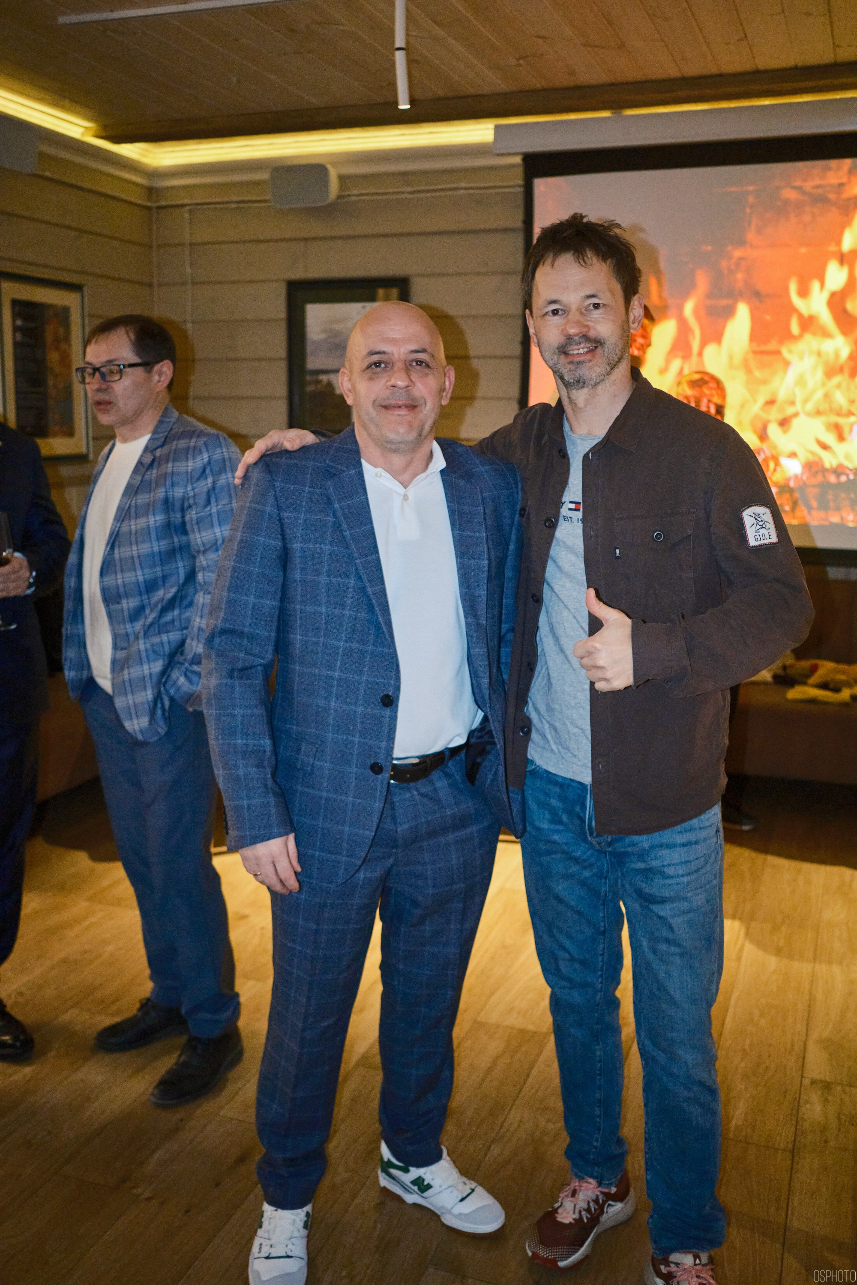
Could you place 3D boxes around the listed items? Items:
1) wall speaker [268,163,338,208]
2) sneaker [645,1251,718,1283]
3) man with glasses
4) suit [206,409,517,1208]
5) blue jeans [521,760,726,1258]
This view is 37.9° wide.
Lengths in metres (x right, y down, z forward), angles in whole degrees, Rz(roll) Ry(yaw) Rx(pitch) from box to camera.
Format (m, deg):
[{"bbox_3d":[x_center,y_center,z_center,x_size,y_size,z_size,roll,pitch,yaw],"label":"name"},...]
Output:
[{"bbox_3d":[-0.541,-1.993,5.450,0.280,0.175,0.150,4,11,20],"label":"wall speaker"},{"bbox_3d":[0.455,1.095,2.110,0.110,0.120,0.295,-1,10,-10],"label":"sneaker"},{"bbox_3d":[-0.621,0.140,2.842,0.370,1.710,0.480,-7,13,-37],"label":"man with glasses"},{"bbox_3d":[-0.115,0.344,2.238,0.540,1.430,0.360,-1,10,-10],"label":"suit"},{"bbox_3d":[0.340,0.593,2.232,0.370,0.970,0.340,3,11,13],"label":"blue jeans"}]

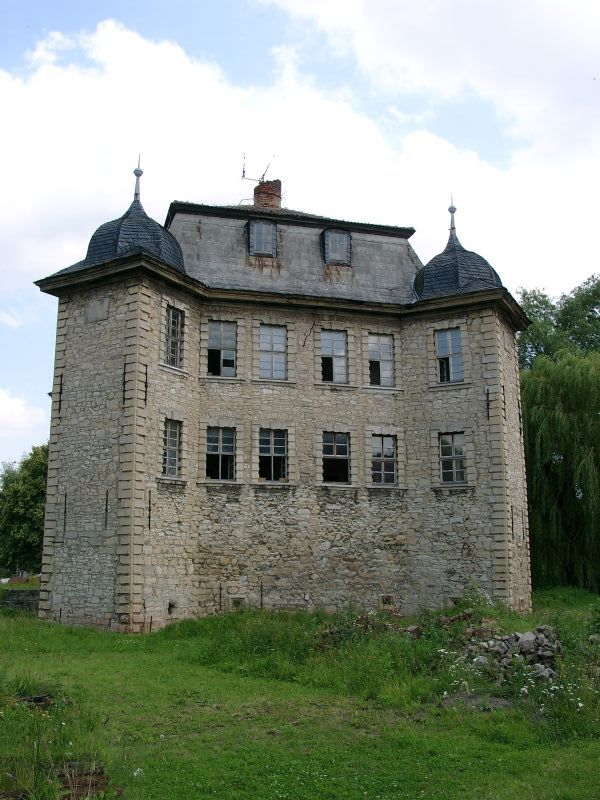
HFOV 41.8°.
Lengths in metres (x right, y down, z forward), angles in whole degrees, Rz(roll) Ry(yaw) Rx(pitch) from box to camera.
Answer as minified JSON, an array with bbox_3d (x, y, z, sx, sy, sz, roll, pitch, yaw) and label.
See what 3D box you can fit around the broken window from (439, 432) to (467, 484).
[{"bbox_3d":[5.409,2.032,27.562,0.941,1.796,0.184,-6,-13,27],"label":"broken window"}]

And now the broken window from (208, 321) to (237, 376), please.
[{"bbox_3d":[-2.741,-1.789,27.718,1.020,2.010,0.200,3,-13,-15],"label":"broken window"}]

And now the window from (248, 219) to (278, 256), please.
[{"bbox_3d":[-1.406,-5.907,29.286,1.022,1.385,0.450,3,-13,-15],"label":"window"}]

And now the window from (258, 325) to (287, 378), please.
[{"bbox_3d":[-0.951,-1.691,28.190,1.020,2.010,0.200,3,-13,-15],"label":"window"}]

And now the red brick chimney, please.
[{"bbox_3d":[-1.367,-8.439,33.127,0.994,1.393,0.821,3,-12,-16],"label":"red brick chimney"}]

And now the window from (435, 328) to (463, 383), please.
[{"bbox_3d":[5.430,-1.584,28.277,0.961,1.979,0.184,-6,-13,27],"label":"window"}]

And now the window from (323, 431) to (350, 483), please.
[{"bbox_3d":[1.300,2.076,27.993,1.020,1.830,0.200,3,-13,-15],"label":"window"}]

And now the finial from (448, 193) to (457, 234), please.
[{"bbox_3d":[6.081,-7.402,31.334,0.319,1.816,0.319,3,-13,-15],"label":"finial"}]

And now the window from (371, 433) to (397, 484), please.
[{"bbox_3d":[3.017,2.157,28.143,0.994,1.812,0.184,3,-12,-16],"label":"window"}]

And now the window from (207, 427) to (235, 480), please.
[{"bbox_3d":[-2.698,1.855,26.939,1.020,1.830,0.200,3,-13,-15],"label":"window"}]

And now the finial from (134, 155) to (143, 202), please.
[{"bbox_3d":[-5.642,-7.740,27.442,0.313,1.858,0.313,3,-12,-16],"label":"finial"}]

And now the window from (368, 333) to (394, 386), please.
[{"bbox_3d":[3.032,-1.471,29.239,1.020,2.010,0.200,3,-13,-15],"label":"window"}]

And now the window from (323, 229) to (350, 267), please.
[{"bbox_3d":[1.346,-5.599,29.650,0.994,1.366,0.646,3,-12,-16],"label":"window"}]

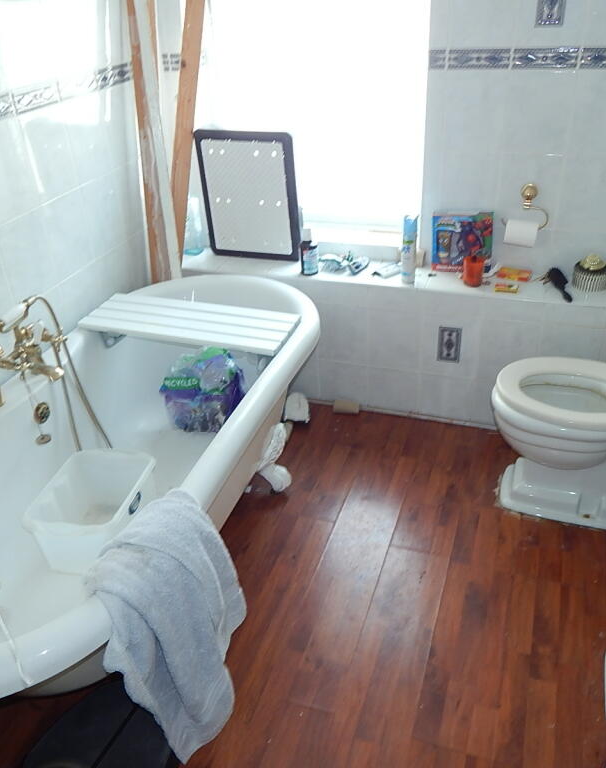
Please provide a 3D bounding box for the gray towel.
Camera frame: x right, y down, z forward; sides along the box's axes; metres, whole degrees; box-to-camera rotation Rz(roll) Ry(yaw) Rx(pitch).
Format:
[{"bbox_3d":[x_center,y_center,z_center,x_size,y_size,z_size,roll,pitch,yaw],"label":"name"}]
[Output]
[{"bbox_3d":[-0.260,0.476,1.300,0.230,0.410,0.420,8,34,16],"label":"gray towel"}]

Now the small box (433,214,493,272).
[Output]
[{"bbox_3d":[0.579,-0.516,2.357,0.217,0.212,0.060,9,35,18],"label":"small box"}]

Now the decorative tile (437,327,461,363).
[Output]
[{"bbox_3d":[0.528,-0.138,2.335,0.079,0.142,0.009,9,35,17],"label":"decorative tile"}]

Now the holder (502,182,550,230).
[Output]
[{"bbox_3d":[0.769,-0.607,2.239,0.152,0.145,0.080,9,35,18],"label":"holder"}]

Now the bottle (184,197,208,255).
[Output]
[{"bbox_3d":[-0.440,-0.627,2.586,0.072,0.222,0.066,9,35,17],"label":"bottle"}]

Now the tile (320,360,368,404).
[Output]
[{"bbox_3d":[0.169,-0.006,2.635,0.200,0.199,0.010,9,35,18],"label":"tile"}]

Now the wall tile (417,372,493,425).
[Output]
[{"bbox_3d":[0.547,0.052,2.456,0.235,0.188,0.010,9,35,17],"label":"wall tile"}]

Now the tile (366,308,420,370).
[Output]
[{"bbox_3d":[0.338,-0.162,2.407,0.200,0.250,0.010,8,34,16],"label":"tile"}]

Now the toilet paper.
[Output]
[{"bbox_3d":[0.763,-0.527,2.272,0.105,0.092,0.092,8,34,16],"label":"toilet paper"}]

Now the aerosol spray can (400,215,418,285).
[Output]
[{"bbox_3d":[0.366,-0.466,2.249,0.052,0.243,0.052,-2,33,1],"label":"aerosol spray can"}]

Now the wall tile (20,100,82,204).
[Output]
[{"bbox_3d":[-0.770,-0.701,1.984,0.010,0.253,0.200,9,35,18],"label":"wall tile"}]

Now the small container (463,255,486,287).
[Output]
[{"bbox_3d":[0.597,-0.399,2.278,0.076,0.098,0.076,9,35,18],"label":"small container"}]

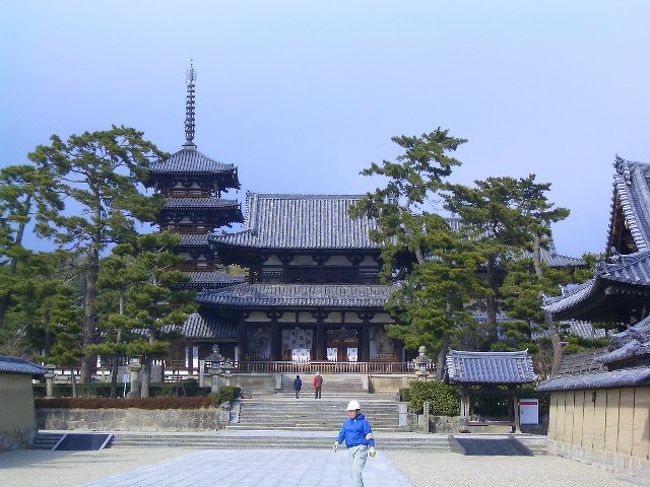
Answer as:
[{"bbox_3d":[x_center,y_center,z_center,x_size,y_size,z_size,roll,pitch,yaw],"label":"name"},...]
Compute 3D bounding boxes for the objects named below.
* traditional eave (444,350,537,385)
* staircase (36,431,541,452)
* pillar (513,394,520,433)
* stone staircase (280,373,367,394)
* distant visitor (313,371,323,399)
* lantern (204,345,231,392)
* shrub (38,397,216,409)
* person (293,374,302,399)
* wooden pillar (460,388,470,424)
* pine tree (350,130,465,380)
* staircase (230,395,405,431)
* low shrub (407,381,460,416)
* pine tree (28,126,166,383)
[{"bbox_3d":[7.923,5.962,66.498,4.400,1.620,3.200,0,-7,1],"label":"traditional eave"},{"bbox_3d":[-1.278,7.158,50.001,18.300,0.575,1.500,0,-7,1],"label":"staircase"},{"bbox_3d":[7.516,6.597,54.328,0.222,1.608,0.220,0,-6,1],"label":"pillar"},{"bbox_3d":[-0.148,10.398,103.201,6.300,1.500,2.400,0,-7,1],"label":"stone staircase"},{"bbox_3d":[-0.427,8.848,86.590,0.560,1.730,0.400,0,-6,1],"label":"distant visitor"},{"bbox_3d":[-5.832,6.911,75.000,1.300,2.896,1.300,0,-7,1],"label":"lantern"},{"bbox_3d":[-8.206,6.398,55.773,7.554,0.483,0.800,0,-6,1],"label":"shrub"},{"bbox_3d":[-1.652,8.974,86.595,0.480,1.482,0.380,0,-6,1],"label":"person"},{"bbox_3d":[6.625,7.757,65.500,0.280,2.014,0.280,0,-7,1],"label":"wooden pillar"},{"bbox_3d":[4.684,1.081,77.000,6.900,14.810,6.500,0,-7,1],"label":"pine tree"},{"bbox_3d":[-0.310,6.958,56.526,7.083,1.300,3.400,0,-6,1],"label":"staircase"},{"bbox_3d":[4.439,6.251,55.938,2.312,1.461,1.700,0,-6,1],"label":"low shrub"},{"bbox_3d":[-13.431,1.063,82.000,8.200,15.830,7.600,0,-7,1],"label":"pine tree"}]

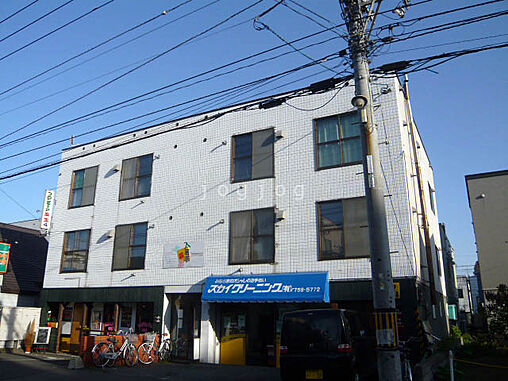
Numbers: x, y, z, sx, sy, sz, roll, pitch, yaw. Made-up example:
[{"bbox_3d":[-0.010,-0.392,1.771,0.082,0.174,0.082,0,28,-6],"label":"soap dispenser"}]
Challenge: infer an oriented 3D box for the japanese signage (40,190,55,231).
[{"bbox_3d":[-9.337,0.870,18.561,0.130,1.800,0.480,-8,-18,27],"label":"japanese signage"}]

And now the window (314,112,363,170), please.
[{"bbox_3d":[2.756,-1.591,13.096,1.720,1.780,0.130,-8,-18,27],"label":"window"}]

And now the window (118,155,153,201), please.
[{"bbox_3d":[-4.849,-0.506,16.994,1.720,1.820,0.130,-8,-18,27],"label":"window"}]

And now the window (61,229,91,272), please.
[{"bbox_3d":[-7.614,2.633,17.613,1.670,1.810,0.130,-8,-18,27],"label":"window"}]

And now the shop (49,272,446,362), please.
[{"bbox_3d":[-0.075,5.765,18.246,15.262,2.559,10.532,-8,-19,27],"label":"shop"}]

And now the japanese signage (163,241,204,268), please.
[{"bbox_3d":[-2.534,2.300,14.685,1.817,0.956,0.050,-8,-18,27],"label":"japanese signage"}]

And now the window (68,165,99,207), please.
[{"bbox_3d":[-7.539,-0.124,18.271,1.676,1.782,0.120,-8,-18,27],"label":"window"}]

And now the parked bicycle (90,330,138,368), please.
[{"bbox_3d":[-4.233,4.893,12.692,1.680,1.040,0.560,-5,-17,17],"label":"parked bicycle"}]

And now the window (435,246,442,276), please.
[{"bbox_3d":[7.866,3.050,17.530,0.120,1.220,1.400,-8,-18,27],"label":"window"}]

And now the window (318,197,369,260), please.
[{"bbox_3d":[2.700,1.130,12.152,1.676,1.794,0.120,-8,-18,27],"label":"window"}]

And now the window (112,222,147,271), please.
[{"bbox_3d":[-4.822,2.212,16.068,1.711,1.805,0.120,-8,-18,27],"label":"window"}]

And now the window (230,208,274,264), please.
[{"bbox_3d":[-0.051,1.554,13.736,1.700,1.830,0.130,-8,-18,27],"label":"window"}]

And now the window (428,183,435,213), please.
[{"bbox_3d":[7.909,0.360,18.343,0.120,1.220,1.400,-8,-18,27],"label":"window"}]

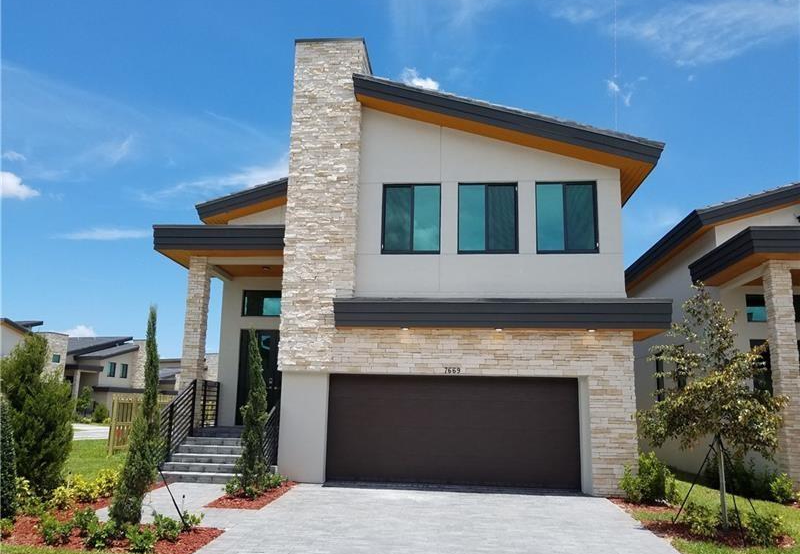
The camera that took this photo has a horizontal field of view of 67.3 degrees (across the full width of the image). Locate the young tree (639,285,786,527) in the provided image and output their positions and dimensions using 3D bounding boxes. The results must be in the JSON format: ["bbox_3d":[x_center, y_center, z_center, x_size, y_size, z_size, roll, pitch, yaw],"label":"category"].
[{"bbox_3d":[4.688,1.852,9.051,2.130,3.565,2.300,0,-11,6],"label":"young tree"}]

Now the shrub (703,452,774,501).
[{"bbox_3d":[6.688,3.798,11.897,1.300,0.880,1.000,0,-12,6],"label":"shrub"}]

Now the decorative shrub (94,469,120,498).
[{"bbox_3d":[-4.994,3.524,10.258,0.467,0.455,0.467,0,-11,6],"label":"decorative shrub"}]

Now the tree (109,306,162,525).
[{"bbox_3d":[-3.666,1.889,8.530,0.550,2.955,0.550,0,-12,6],"label":"tree"}]

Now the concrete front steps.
[{"bbox_3d":[-3.332,3.571,12.068,2.180,0.860,1.520,0,-11,6],"label":"concrete front steps"}]

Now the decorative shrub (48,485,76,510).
[{"bbox_3d":[-5.167,3.315,9.186,0.420,0.340,0.420,0,-12,6],"label":"decorative shrub"}]

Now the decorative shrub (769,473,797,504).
[{"bbox_3d":[6.825,3.773,10.722,0.474,0.513,0.474,0,-11,6],"label":"decorative shrub"}]

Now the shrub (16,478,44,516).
[{"bbox_3d":[-5.379,3.148,8.759,0.420,0.500,0.420,0,-12,6],"label":"shrub"}]

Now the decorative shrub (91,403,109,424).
[{"bbox_3d":[-14.931,6.780,29.856,0.943,0.967,0.943,0,-11,6],"label":"decorative shrub"}]

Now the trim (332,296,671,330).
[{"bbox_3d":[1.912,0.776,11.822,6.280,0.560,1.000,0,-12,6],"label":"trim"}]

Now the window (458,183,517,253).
[{"bbox_3d":[1.789,-1.193,12.192,1.220,1.498,0.100,0,-11,6],"label":"window"}]

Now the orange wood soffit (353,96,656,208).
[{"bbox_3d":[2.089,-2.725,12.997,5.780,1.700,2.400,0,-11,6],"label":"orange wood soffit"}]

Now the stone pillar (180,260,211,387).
[{"bbox_3d":[-4.799,1.467,14.070,0.410,3.860,0.410,0,-12,6],"label":"stone pillar"}]

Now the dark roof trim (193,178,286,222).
[{"bbox_3d":[-3.780,-1.829,14.586,2.257,1.022,0.400,0,-11,6],"label":"dark roof trim"}]

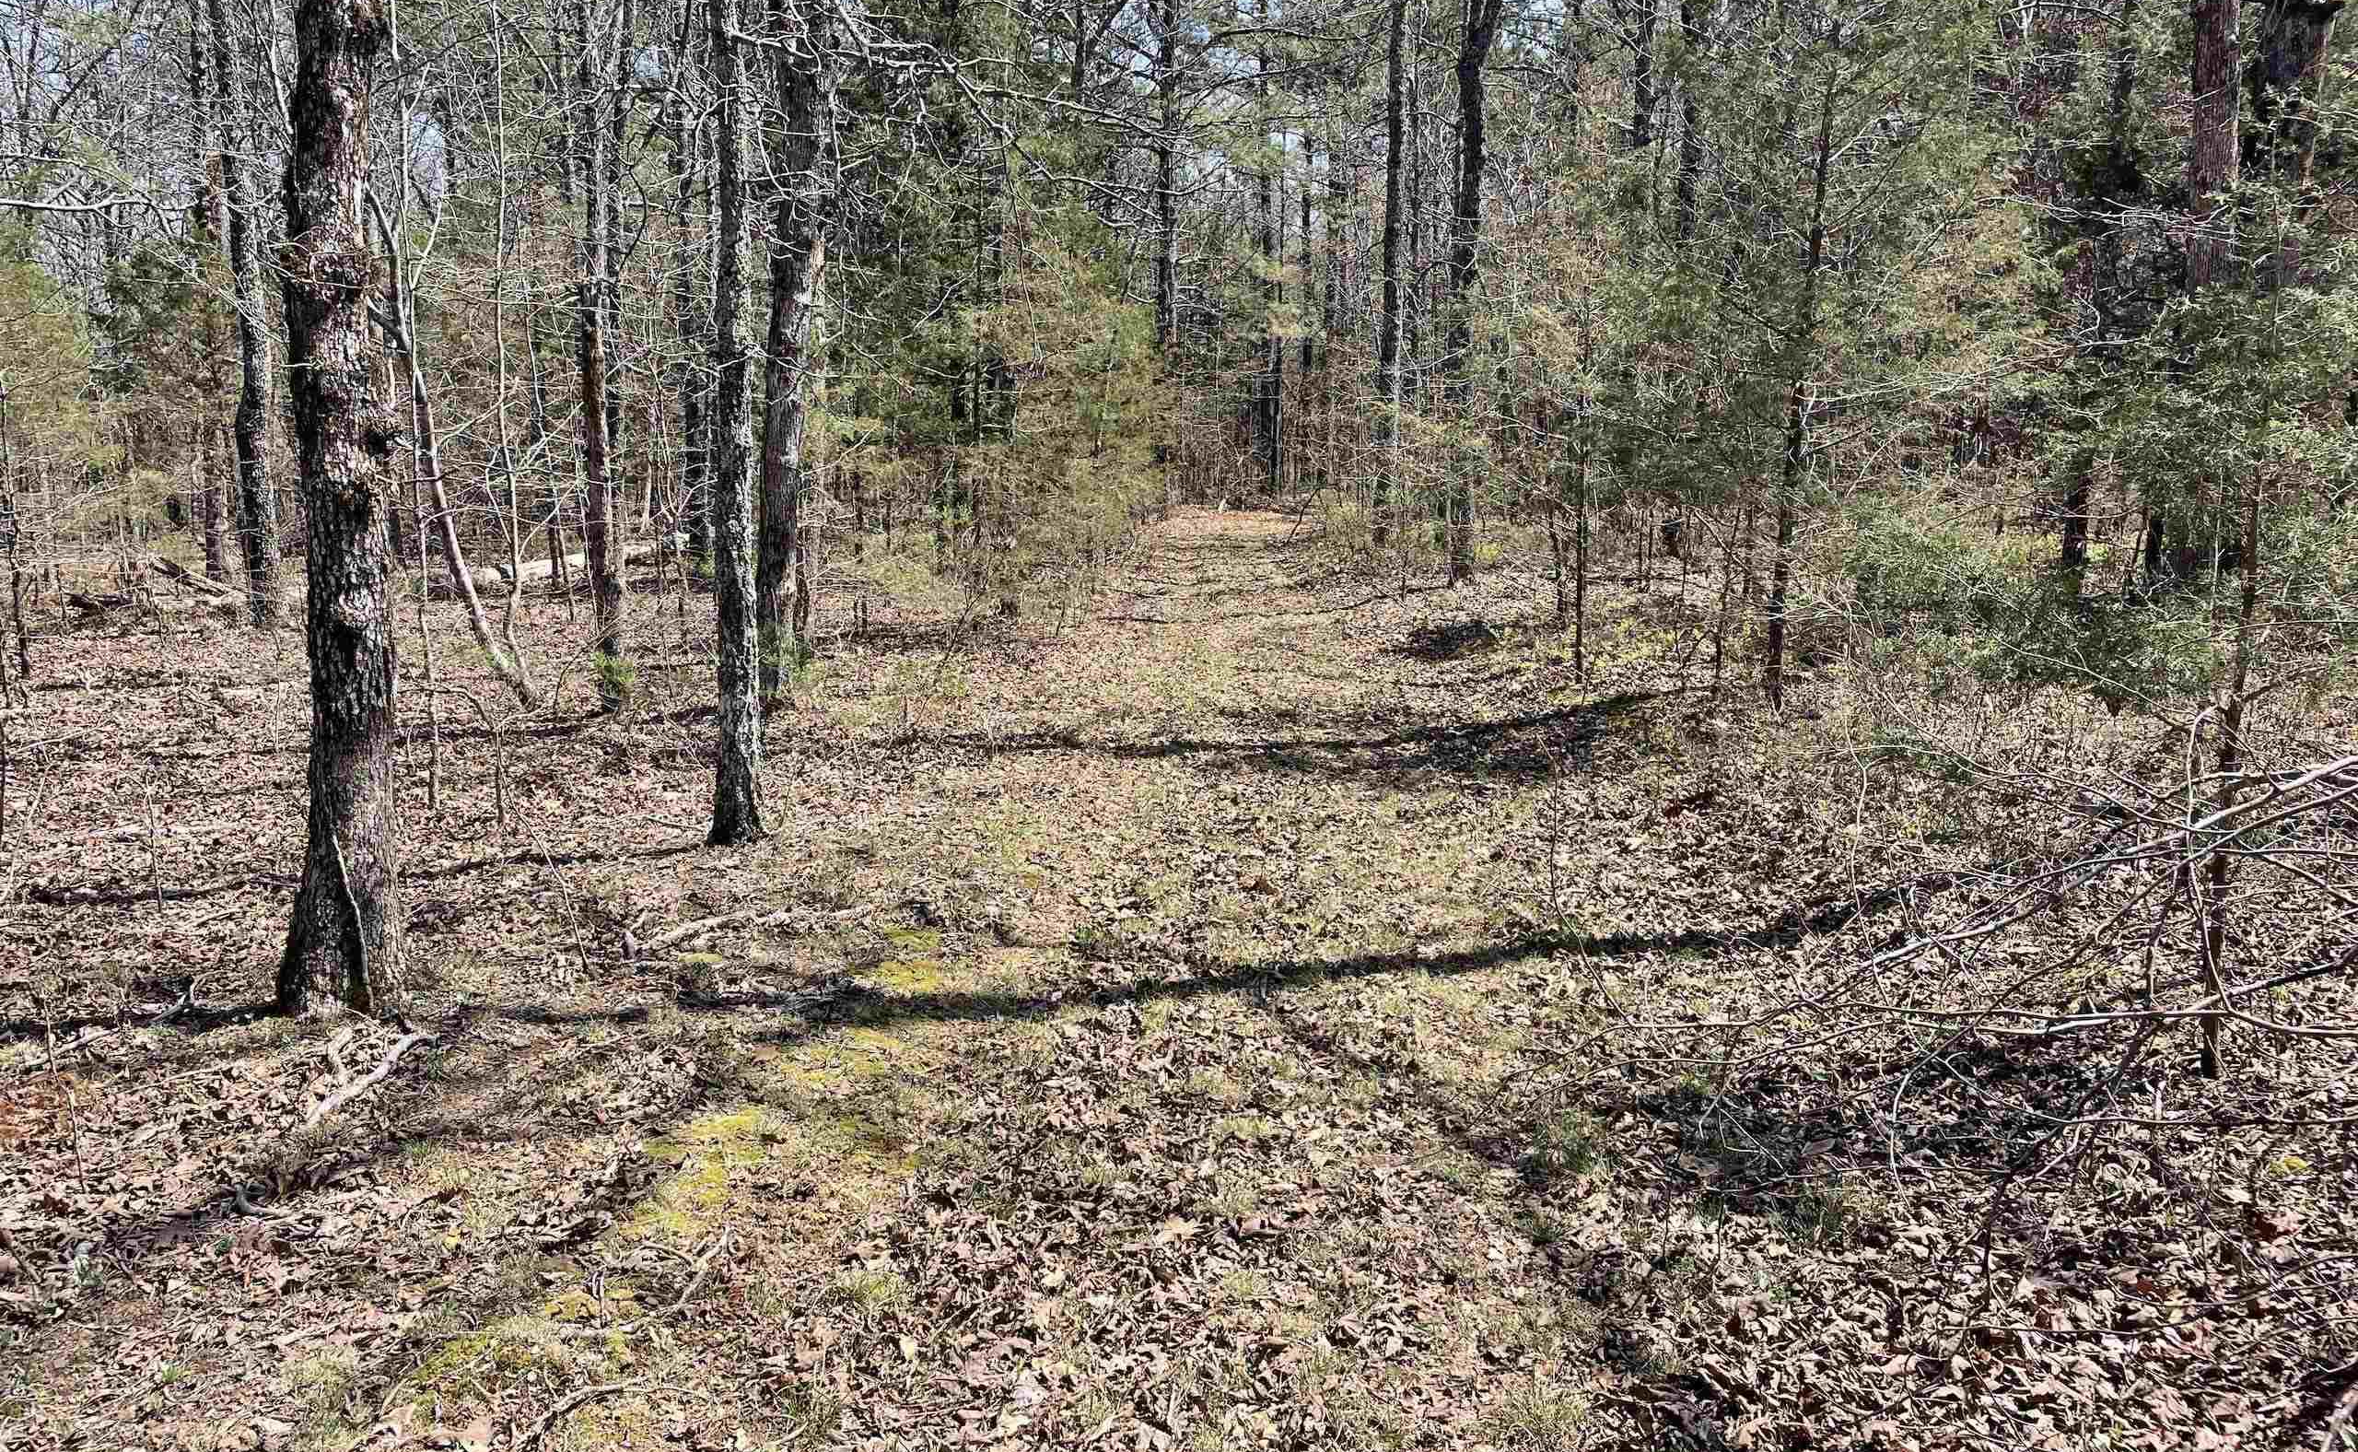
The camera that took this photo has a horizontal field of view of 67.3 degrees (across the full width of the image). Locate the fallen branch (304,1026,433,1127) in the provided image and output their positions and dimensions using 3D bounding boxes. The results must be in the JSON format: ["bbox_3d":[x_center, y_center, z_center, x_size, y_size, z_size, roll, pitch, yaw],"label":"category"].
[{"bbox_3d":[-2.002,0.837,4.399,0.160,0.070,0.635,0,9,2],"label":"fallen branch"}]

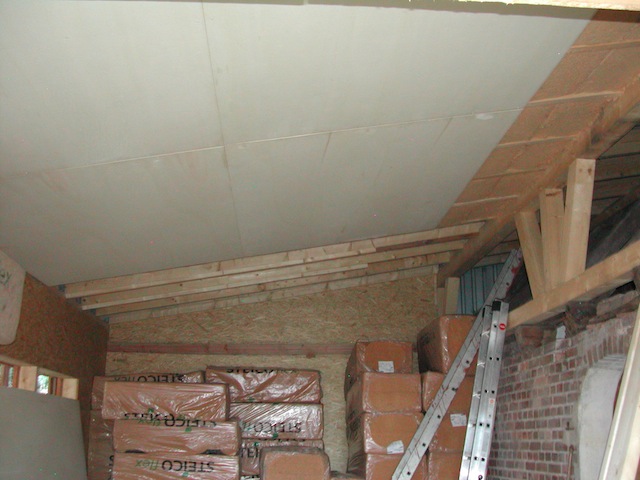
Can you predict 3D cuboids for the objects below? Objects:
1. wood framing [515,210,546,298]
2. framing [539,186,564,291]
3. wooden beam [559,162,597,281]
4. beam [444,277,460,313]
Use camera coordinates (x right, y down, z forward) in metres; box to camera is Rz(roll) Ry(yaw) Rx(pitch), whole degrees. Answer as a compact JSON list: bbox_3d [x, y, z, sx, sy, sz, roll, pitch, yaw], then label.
[{"bbox_3d":[1.735,0.116,5.647,0.120,0.860,0.170,1,-36,-3],"label":"wood framing"},{"bbox_3d":[1.764,-0.001,5.260,0.130,0.760,0.130,1,-16,-3],"label":"framing"},{"bbox_3d":[1.790,-0.112,4.893,0.135,0.880,0.125,1,10,-3],"label":"wooden beam"},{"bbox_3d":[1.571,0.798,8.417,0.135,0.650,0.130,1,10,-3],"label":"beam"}]

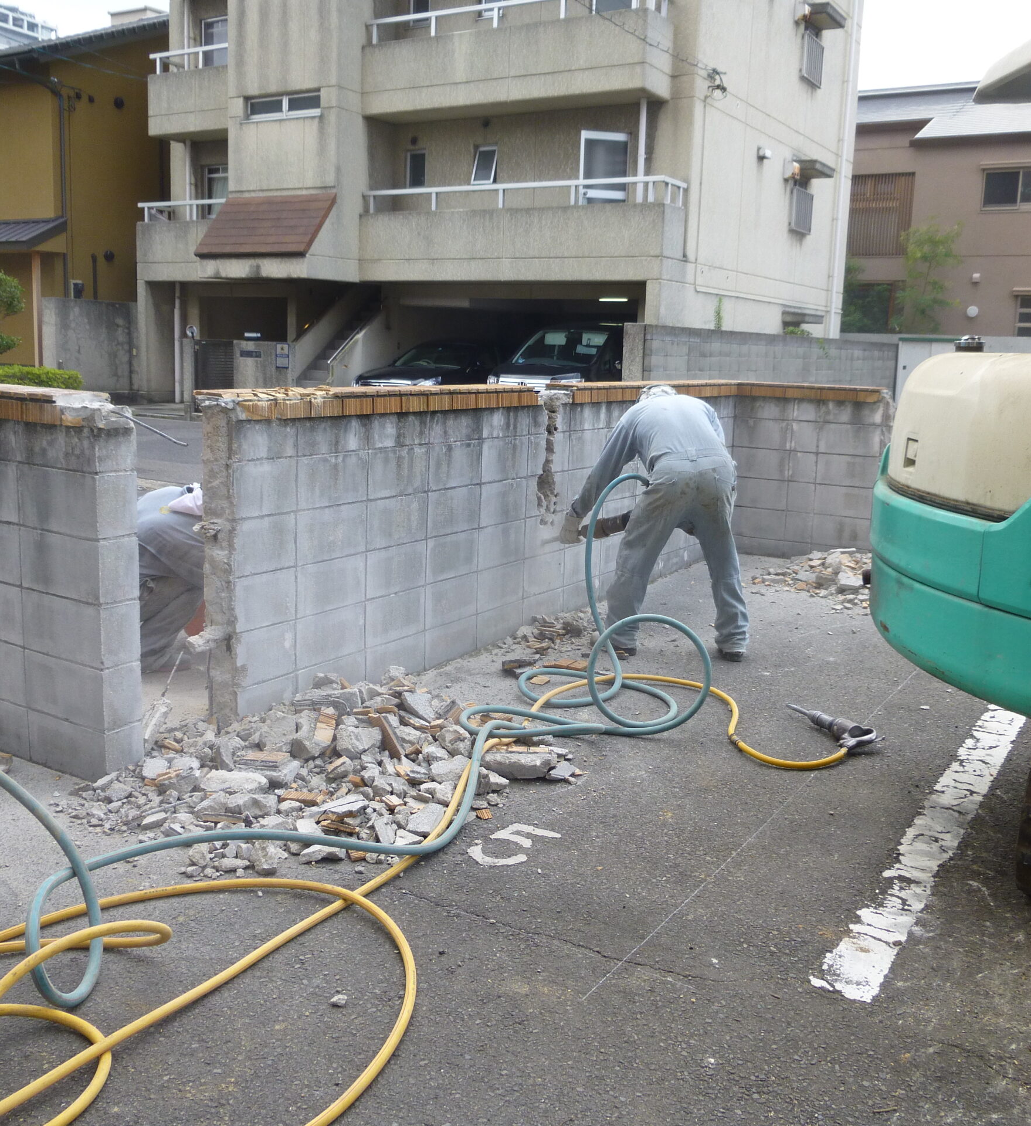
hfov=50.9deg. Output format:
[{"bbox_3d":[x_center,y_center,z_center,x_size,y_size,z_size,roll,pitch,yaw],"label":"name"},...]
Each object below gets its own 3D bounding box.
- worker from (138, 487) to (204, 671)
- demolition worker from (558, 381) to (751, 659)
[{"bbox_3d":[-1.444,0.027,4.660,0.780,0.800,0.560,-2,11,-20],"label":"worker"},{"bbox_3d":[0.676,-0.242,5.320,0.820,1.230,0.780,1,11,-6],"label":"demolition worker"}]

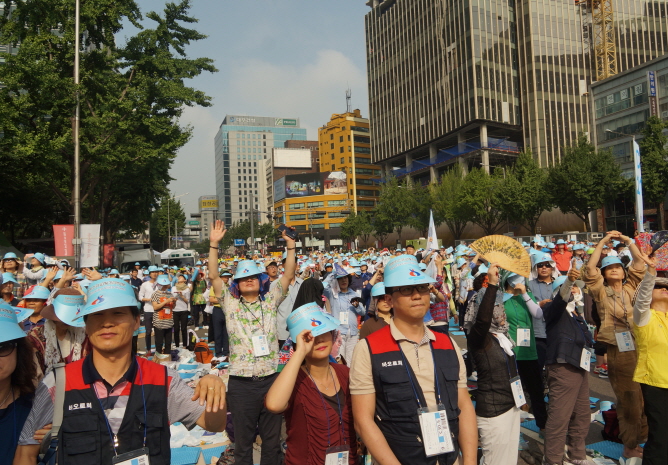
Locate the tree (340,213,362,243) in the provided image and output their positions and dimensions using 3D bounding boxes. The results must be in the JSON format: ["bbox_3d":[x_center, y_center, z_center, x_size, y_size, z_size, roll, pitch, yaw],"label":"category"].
[{"bbox_3d":[3.507,1.013,110.179,5.200,10.400,5.200,-1,-3,-21],"label":"tree"}]

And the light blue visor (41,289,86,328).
[{"bbox_3d":[-1.444,0.406,2.800,0.290,0.180,0.230,7,2,33],"label":"light blue visor"}]

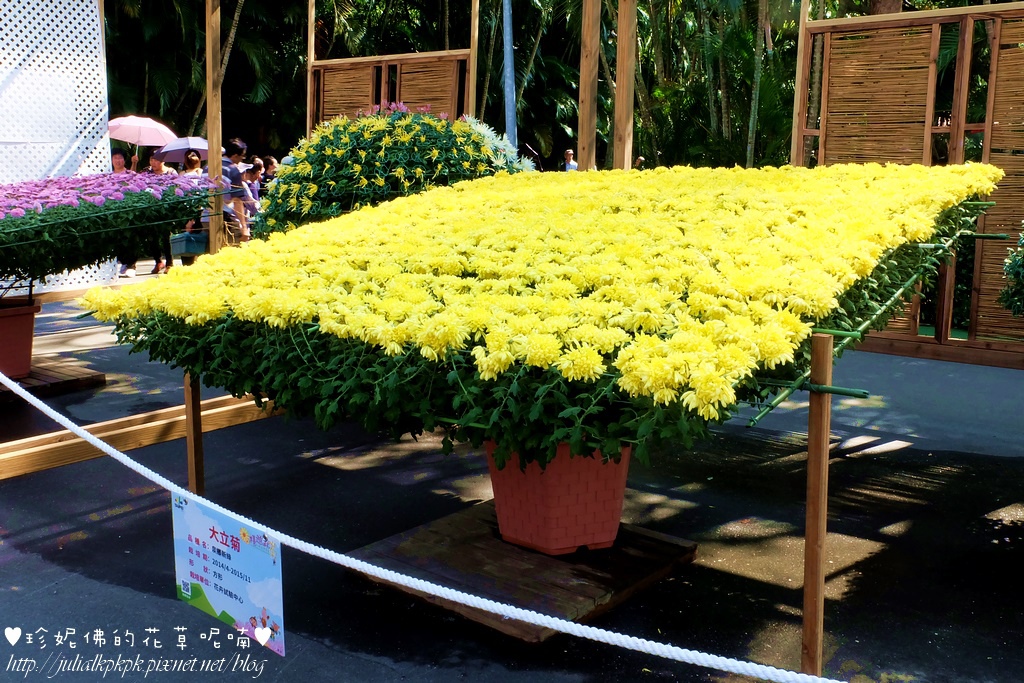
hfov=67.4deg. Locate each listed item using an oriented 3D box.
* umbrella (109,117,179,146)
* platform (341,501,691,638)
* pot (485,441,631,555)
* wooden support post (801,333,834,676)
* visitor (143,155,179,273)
[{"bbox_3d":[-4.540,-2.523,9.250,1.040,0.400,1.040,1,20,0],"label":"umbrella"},{"bbox_3d":[0.050,0.695,2.483,0.770,0.065,0.800,8,10,40],"label":"platform"},{"bbox_3d":[0.162,0.428,2.545,0.530,0.430,0.530,8,10,38],"label":"pot"},{"bbox_3d":[0.717,0.404,1.806,0.036,0.840,0.036,-9,11,-43],"label":"wooden support post"},{"bbox_3d":[-4.273,-1.595,9.350,0.460,1.532,0.340,6,9,30],"label":"visitor"}]

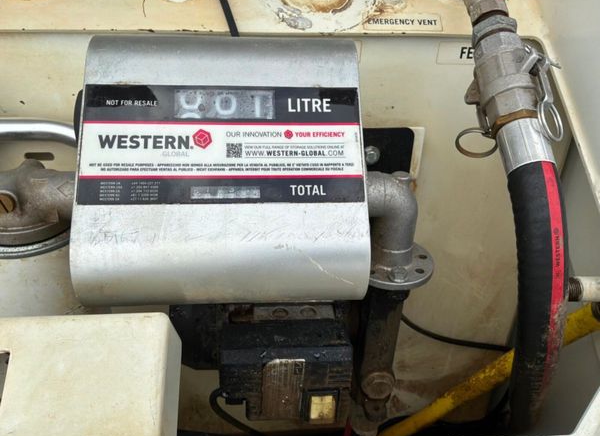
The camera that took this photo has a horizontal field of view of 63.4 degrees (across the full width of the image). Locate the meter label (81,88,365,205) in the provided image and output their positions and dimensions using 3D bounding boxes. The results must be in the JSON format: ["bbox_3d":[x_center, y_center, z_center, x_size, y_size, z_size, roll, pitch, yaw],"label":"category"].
[{"bbox_3d":[-0.062,-0.062,0.403,0.230,0.001,0.103,-1,77,-5],"label":"meter label"}]

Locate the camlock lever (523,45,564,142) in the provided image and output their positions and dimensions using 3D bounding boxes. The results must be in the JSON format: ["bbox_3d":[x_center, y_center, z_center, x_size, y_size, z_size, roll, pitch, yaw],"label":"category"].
[{"bbox_3d":[0.211,-0.108,0.420,0.031,0.022,0.079,15,63,-45],"label":"camlock lever"}]

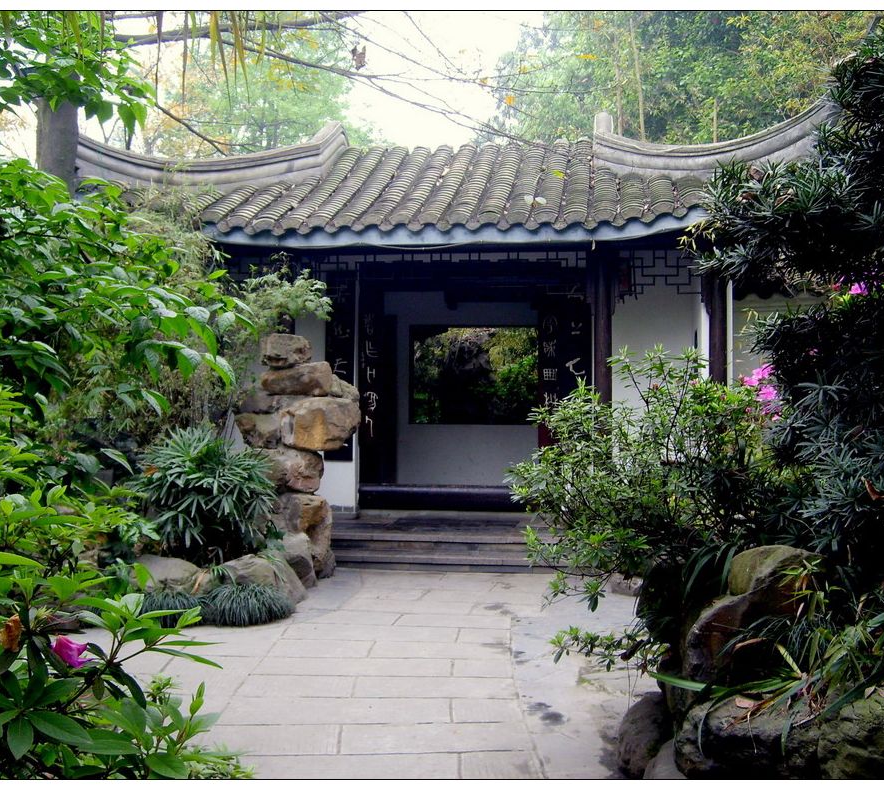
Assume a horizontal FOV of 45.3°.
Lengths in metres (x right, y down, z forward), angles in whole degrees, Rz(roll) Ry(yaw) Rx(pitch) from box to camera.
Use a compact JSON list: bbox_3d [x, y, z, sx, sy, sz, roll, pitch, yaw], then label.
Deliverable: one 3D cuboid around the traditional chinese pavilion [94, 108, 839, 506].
[{"bbox_3d":[0.370,-0.720,10.700,6.400,3.850,4.200,0,1,9],"label":"traditional chinese pavilion"}]

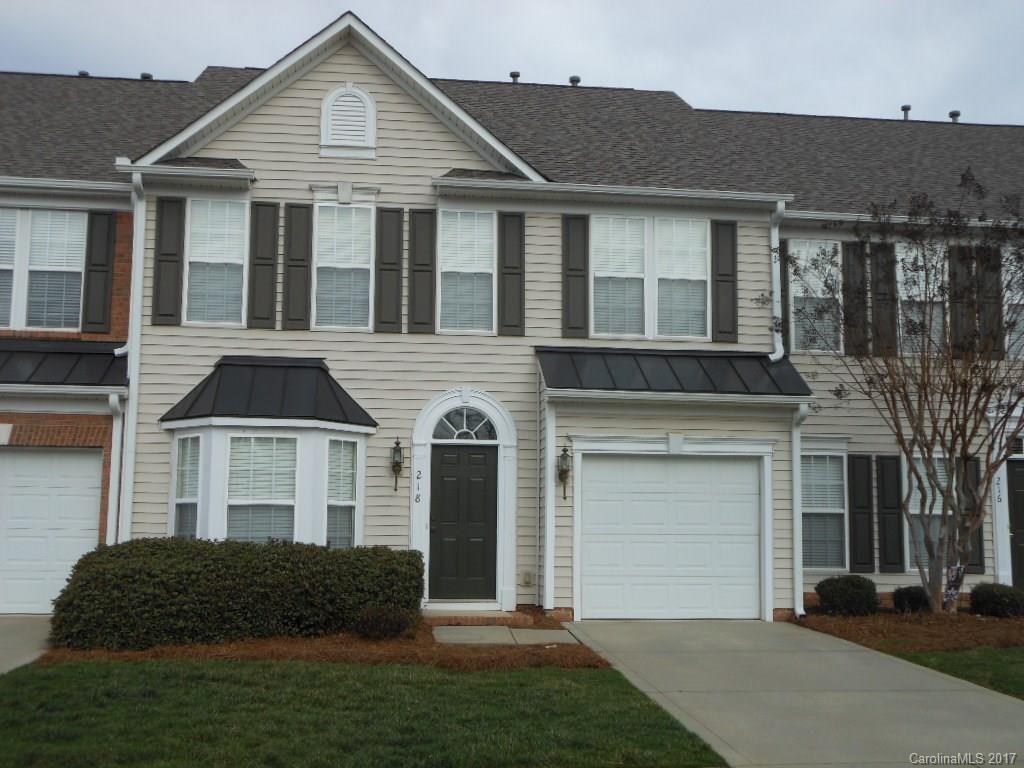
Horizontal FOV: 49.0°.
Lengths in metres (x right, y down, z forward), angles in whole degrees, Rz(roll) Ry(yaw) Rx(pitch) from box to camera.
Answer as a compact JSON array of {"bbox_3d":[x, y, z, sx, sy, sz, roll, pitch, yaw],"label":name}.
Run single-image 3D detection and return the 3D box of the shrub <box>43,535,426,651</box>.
[{"bbox_3d":[-3.004,2.335,12.880,4.000,1.120,1.750,1,-7,-7],"label":"shrub"}]

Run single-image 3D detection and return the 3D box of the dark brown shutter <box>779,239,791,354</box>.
[{"bbox_3d":[3.871,-1.276,16.395,0.370,1.700,0.050,1,-7,-7],"label":"dark brown shutter"}]

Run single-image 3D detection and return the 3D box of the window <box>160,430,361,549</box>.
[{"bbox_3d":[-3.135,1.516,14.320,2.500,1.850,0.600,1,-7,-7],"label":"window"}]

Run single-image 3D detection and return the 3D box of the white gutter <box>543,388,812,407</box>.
[{"bbox_3d":[2.163,0.152,14.397,3.585,0.110,0.130,1,-7,-7],"label":"white gutter"}]

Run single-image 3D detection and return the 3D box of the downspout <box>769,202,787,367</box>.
[{"bbox_3d":[3.695,-1.402,15.475,0.200,2.180,0.450,1,-7,-7],"label":"downspout"}]

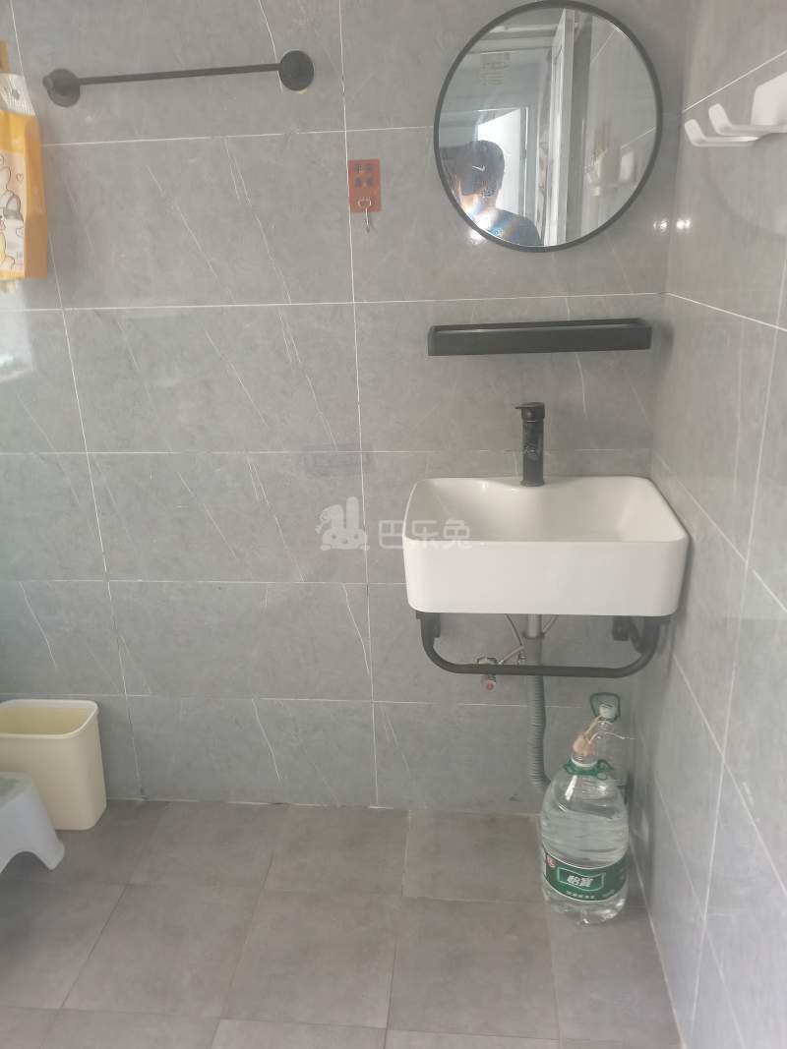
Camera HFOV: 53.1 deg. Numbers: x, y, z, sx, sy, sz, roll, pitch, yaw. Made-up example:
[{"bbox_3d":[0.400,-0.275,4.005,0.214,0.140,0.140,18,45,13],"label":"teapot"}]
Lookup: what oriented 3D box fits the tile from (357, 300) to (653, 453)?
[{"bbox_3d":[0.228,-0.296,1.576,0.600,0.302,0.010,0,20,6],"label":"tile"}]

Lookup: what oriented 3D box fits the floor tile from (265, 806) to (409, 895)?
[{"bbox_3d":[-0.122,0.754,1.831,0.304,0.012,0.277,0,19,5],"label":"floor tile"}]

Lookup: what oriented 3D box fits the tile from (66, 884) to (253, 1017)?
[{"bbox_3d":[-0.450,0.851,1.588,0.304,0.012,0.300,0,19,5],"label":"tile"}]

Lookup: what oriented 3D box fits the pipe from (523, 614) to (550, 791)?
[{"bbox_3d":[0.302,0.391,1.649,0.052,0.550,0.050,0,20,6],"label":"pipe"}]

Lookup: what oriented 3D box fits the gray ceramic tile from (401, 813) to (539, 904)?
[{"bbox_3d":[0.182,0.755,1.802,0.302,0.010,0.285,0,20,6],"label":"gray ceramic tile"}]

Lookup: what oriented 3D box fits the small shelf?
[{"bbox_3d":[0.270,-0.353,1.488,0.401,0.045,0.113,0,19,5],"label":"small shelf"}]

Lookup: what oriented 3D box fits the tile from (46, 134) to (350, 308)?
[{"bbox_3d":[-0.378,-0.583,1.534,0.598,0.302,0.012,0,19,5],"label":"tile"}]

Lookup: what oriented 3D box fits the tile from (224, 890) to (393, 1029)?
[{"bbox_3d":[-0.147,0.852,1.560,0.302,0.010,0.301,0,20,6],"label":"tile"}]

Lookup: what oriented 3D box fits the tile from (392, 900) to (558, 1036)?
[{"bbox_3d":[0.156,0.852,1.530,0.302,0.010,0.301,0,20,6],"label":"tile"}]

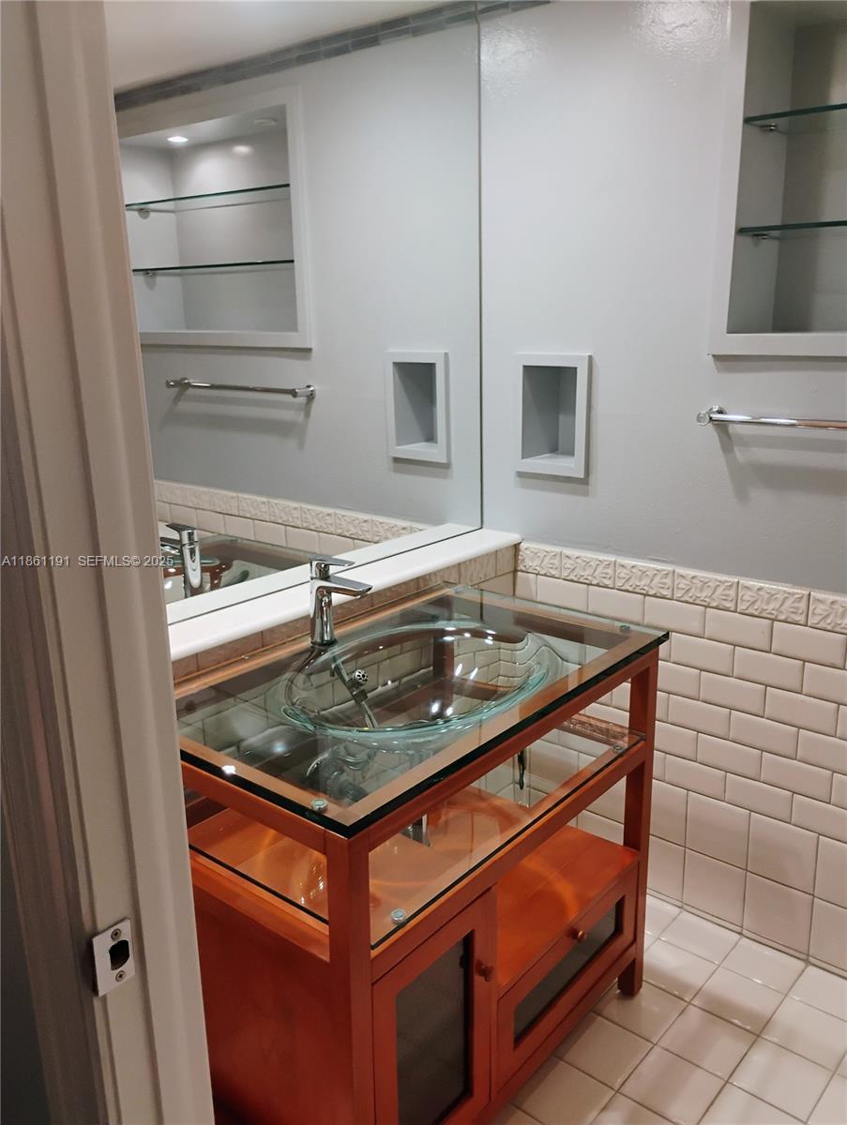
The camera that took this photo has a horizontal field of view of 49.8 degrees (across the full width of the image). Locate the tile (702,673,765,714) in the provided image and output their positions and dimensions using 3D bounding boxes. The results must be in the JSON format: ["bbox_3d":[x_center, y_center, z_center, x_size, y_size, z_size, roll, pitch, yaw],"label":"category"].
[{"bbox_3d":[0.708,0.300,2.085,0.152,0.076,0.010,11,19,40],"label":"tile"}]

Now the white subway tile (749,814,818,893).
[{"bbox_3d":[0.822,0.662,2.082,0.152,0.155,0.009,11,20,40],"label":"white subway tile"}]

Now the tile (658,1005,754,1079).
[{"bbox_3d":[0.586,0.991,1.882,0.151,0.009,0.151,11,20,40],"label":"tile"}]

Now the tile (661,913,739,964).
[{"bbox_3d":[0.667,0.905,2.195,0.151,0.009,0.130,11,20,40],"label":"tile"}]

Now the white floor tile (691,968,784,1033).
[{"bbox_3d":[0.689,0.961,1.998,0.152,0.010,0.152,11,19,40],"label":"white floor tile"}]

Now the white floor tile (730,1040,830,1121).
[{"bbox_3d":[0.701,1.014,1.783,0.151,0.009,0.151,11,20,40],"label":"white floor tile"}]

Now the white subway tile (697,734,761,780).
[{"bbox_3d":[0.713,0.452,2.124,0.152,0.076,0.010,11,19,40],"label":"white subway tile"}]

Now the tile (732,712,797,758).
[{"bbox_3d":[0.767,0.386,2.053,0.152,0.076,0.009,11,20,40],"label":"tile"}]

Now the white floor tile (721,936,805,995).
[{"bbox_3d":[0.782,0.929,2.096,0.151,0.009,0.130,11,20,40],"label":"white floor tile"}]

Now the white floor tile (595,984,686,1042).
[{"bbox_3d":[0.472,0.970,1.985,0.152,0.010,0.152,11,19,40],"label":"white floor tile"}]

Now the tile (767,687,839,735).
[{"bbox_3d":[0.824,0.323,1.982,0.152,0.075,0.009,11,20,40],"label":"tile"}]

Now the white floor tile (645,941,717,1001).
[{"bbox_3d":[0.574,0.939,2.097,0.152,0.010,0.152,11,19,40],"label":"white floor tile"}]

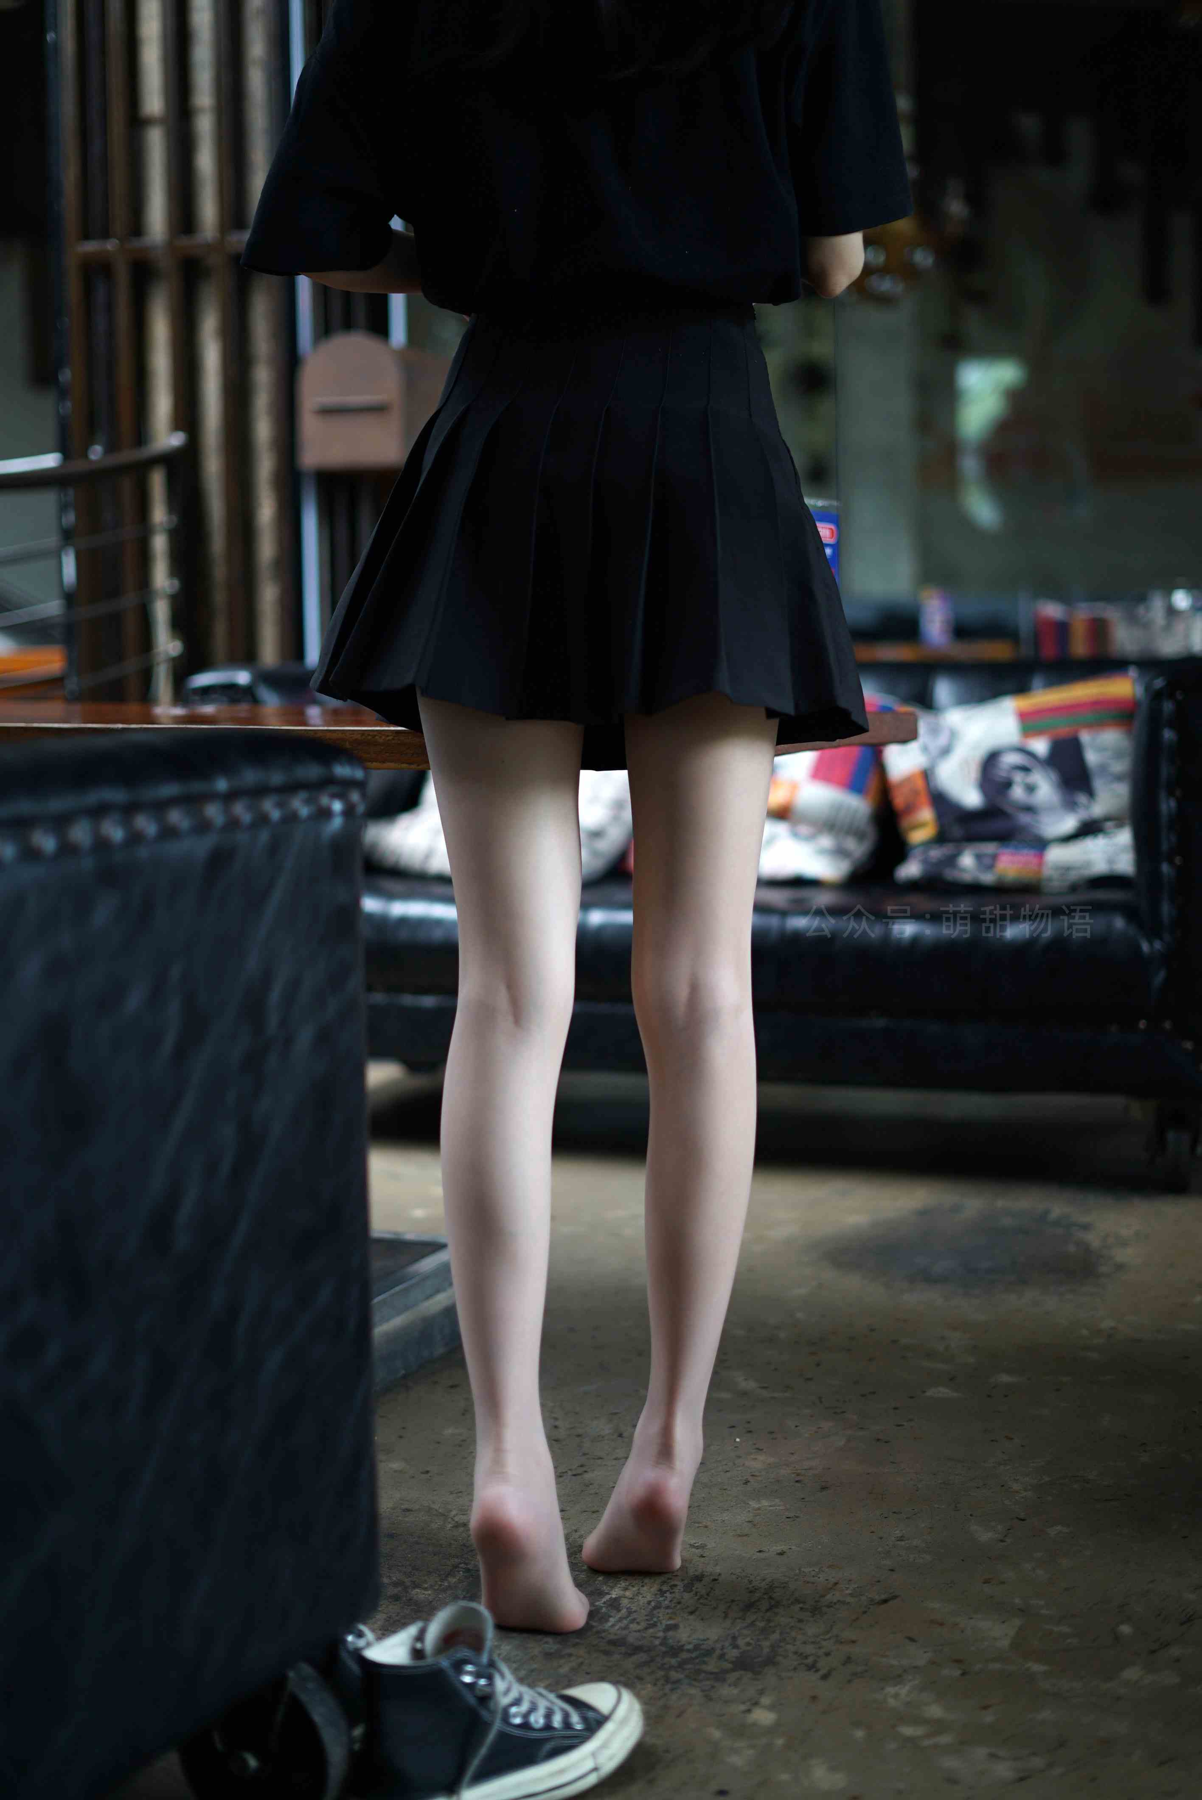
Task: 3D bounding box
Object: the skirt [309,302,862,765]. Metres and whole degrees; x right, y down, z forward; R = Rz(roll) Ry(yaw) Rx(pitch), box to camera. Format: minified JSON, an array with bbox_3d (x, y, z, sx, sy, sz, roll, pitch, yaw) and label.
[{"bbox_3d":[-0.011,-0.298,2.120,0.470,0.400,0.360,0,7,0],"label":"skirt"}]

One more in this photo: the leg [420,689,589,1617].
[{"bbox_3d":[-0.082,0.212,2.115,0.150,0.830,0.250,0,7,6],"label":"leg"}]

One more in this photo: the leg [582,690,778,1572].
[{"bbox_3d":[0.069,0.200,2.190,0.165,0.820,0.250,-1,7,-6],"label":"leg"}]

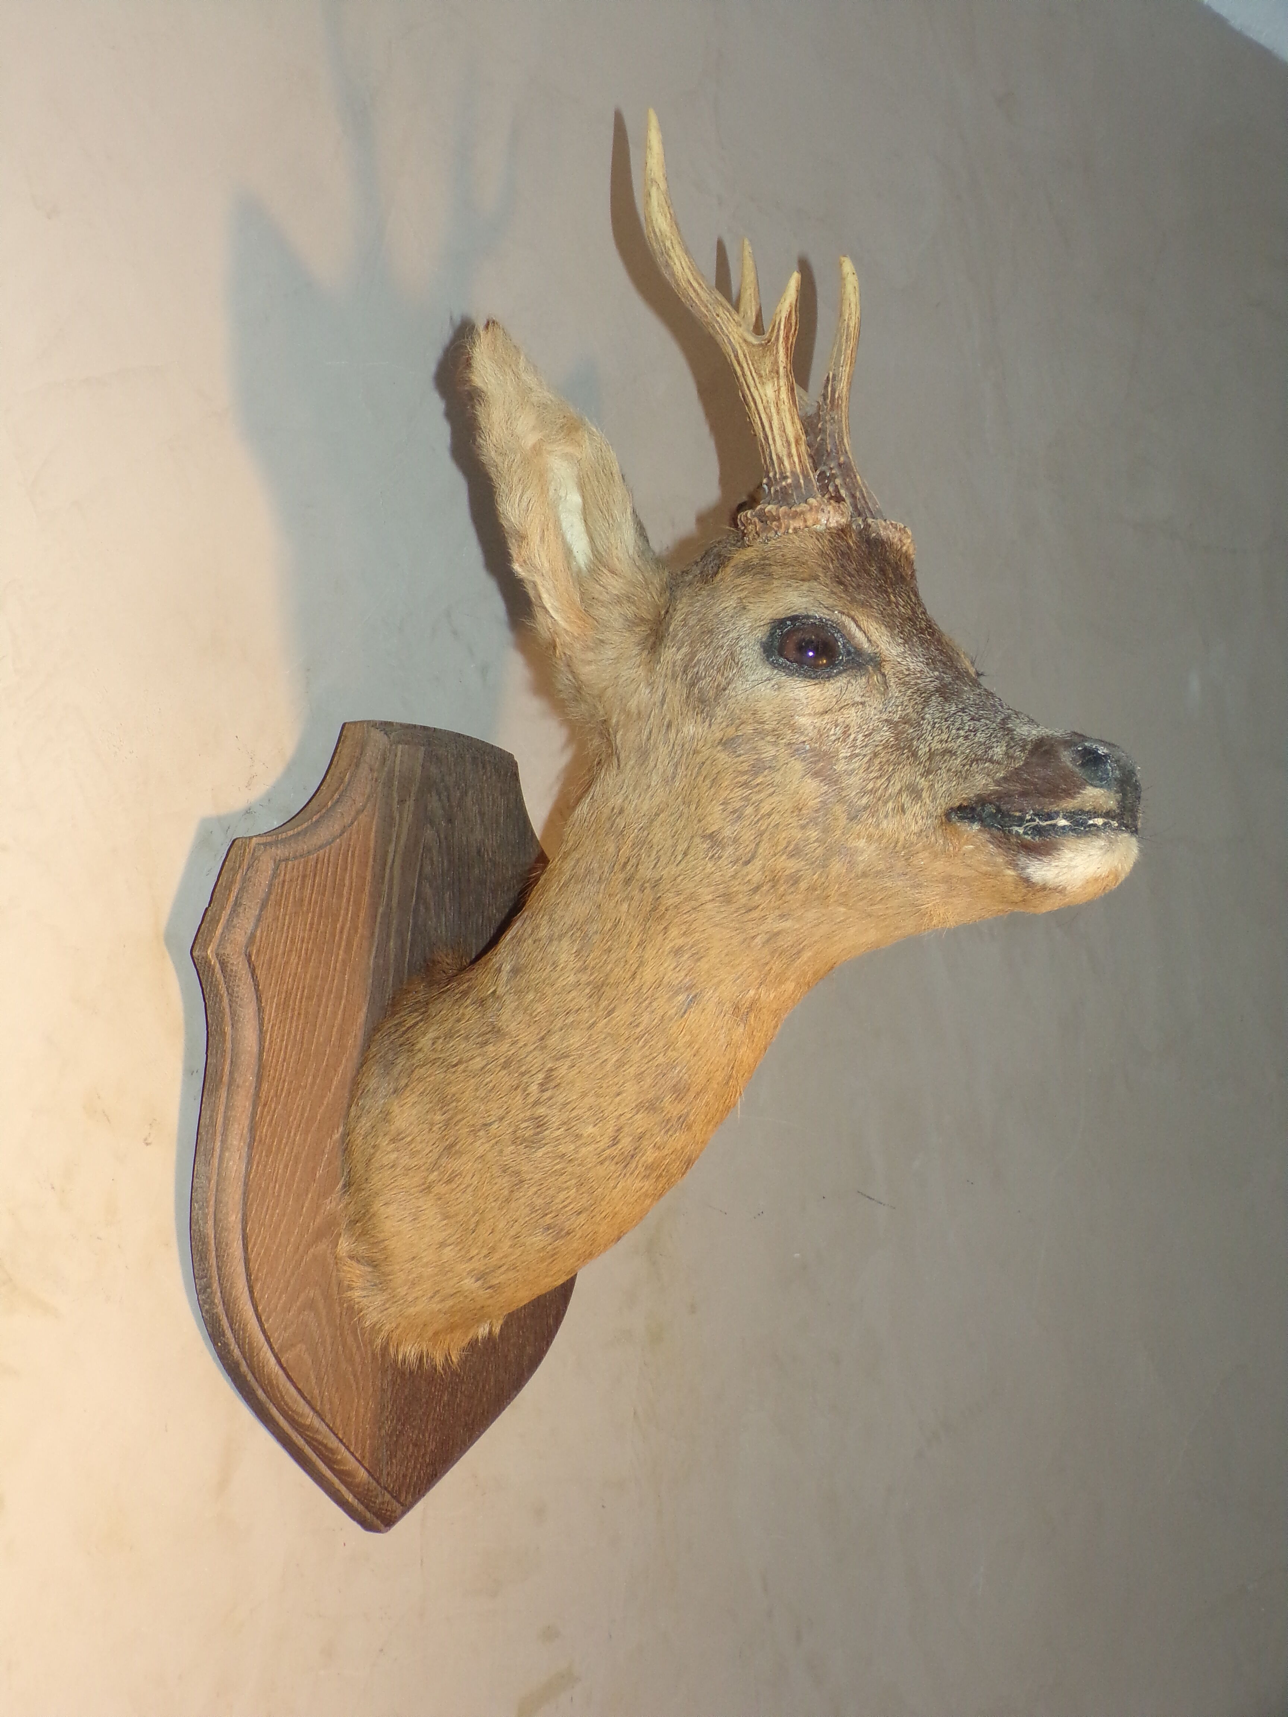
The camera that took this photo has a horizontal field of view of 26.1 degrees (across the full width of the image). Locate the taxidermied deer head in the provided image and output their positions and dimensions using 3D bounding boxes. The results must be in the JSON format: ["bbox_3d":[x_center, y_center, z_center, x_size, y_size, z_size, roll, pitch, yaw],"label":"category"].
[{"bbox_3d":[0.046,-0.037,1.107,0.352,0.512,0.240,-1,-6,42],"label":"taxidermied deer head"}]

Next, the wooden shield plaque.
[{"bbox_3d":[-0.100,0.117,1.220,0.021,0.352,0.242,-1,-6,42],"label":"wooden shield plaque"}]

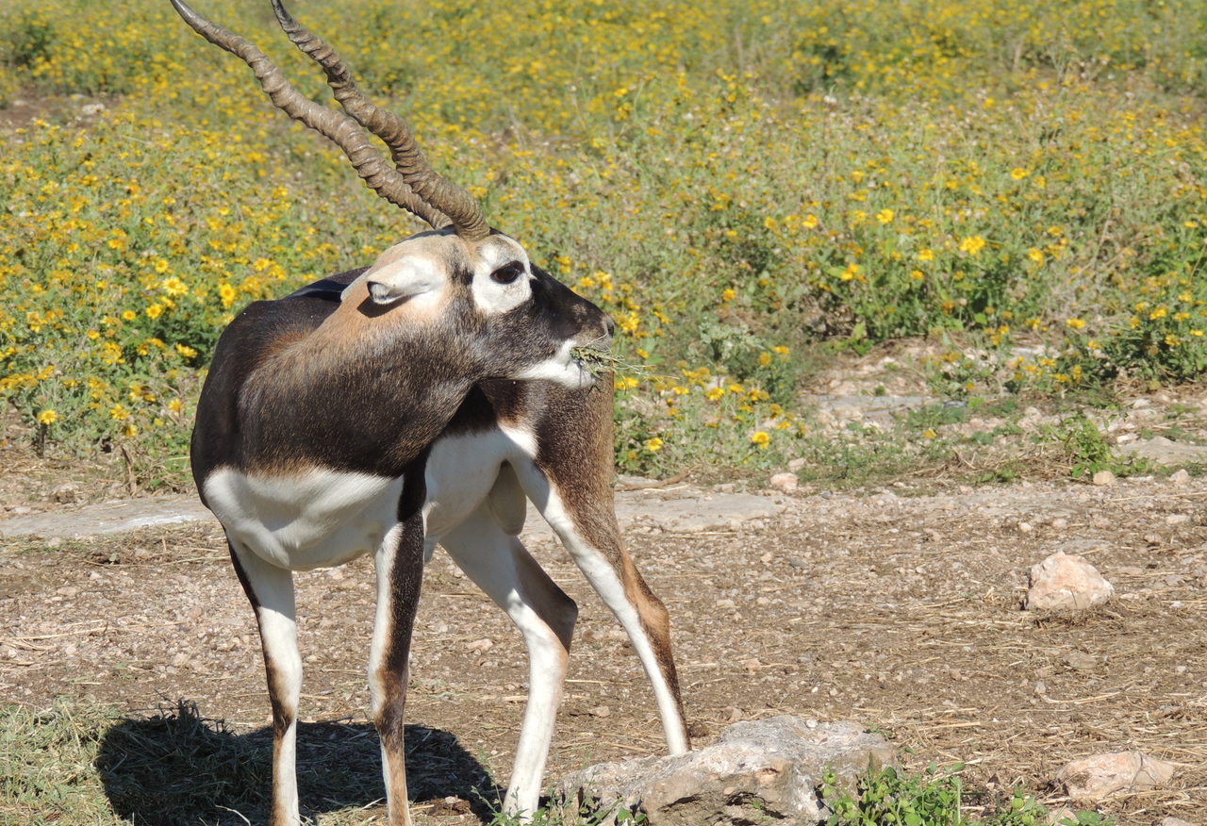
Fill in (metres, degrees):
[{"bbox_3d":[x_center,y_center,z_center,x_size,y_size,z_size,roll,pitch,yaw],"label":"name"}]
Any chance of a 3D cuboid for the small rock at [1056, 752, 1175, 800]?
[{"bbox_3d":[0.702,0.498,9.569,0.162,0.055,0.105,0,6,0],"label":"small rock"}]

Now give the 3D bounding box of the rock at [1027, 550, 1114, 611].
[{"bbox_3d":[0.779,0.278,11.651,0.145,0.091,0.115,0,6,0],"label":"rock"}]

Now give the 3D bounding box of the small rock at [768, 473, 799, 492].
[{"bbox_3d":[0.347,0.134,13.446,0.058,0.036,0.046,0,6,0],"label":"small rock"}]

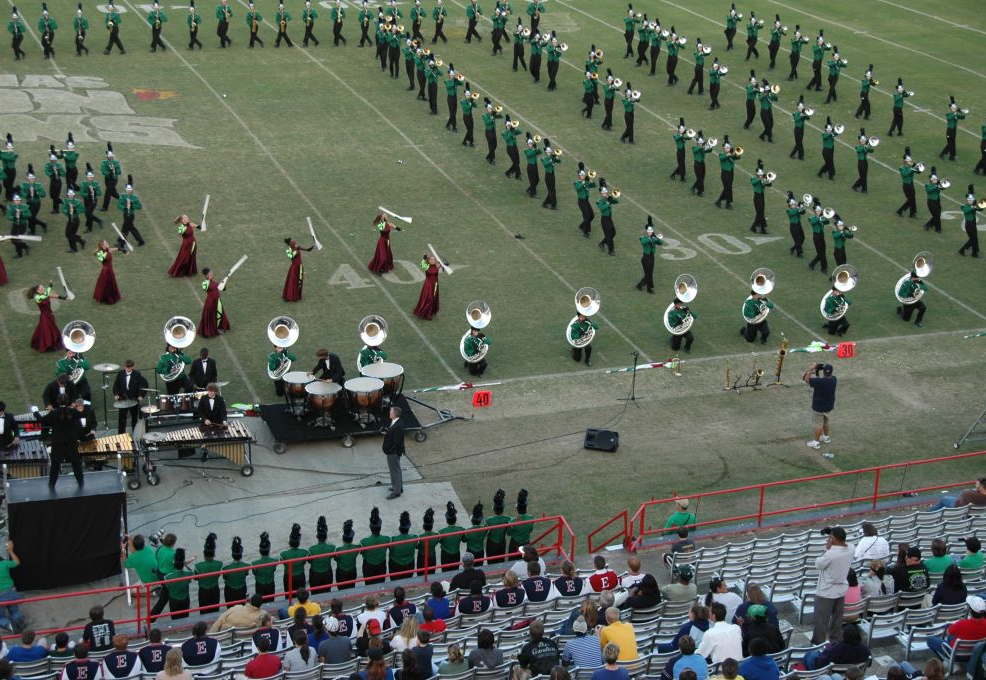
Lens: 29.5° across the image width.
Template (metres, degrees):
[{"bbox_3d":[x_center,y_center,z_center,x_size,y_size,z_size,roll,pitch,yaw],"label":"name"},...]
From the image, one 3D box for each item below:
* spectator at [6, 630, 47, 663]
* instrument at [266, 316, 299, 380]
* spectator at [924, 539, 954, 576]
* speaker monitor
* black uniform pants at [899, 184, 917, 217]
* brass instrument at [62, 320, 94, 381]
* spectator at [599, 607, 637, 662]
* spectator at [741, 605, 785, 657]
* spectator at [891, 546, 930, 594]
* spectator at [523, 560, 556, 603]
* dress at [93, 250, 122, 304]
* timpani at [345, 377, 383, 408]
[{"bbox_3d":[-6.729,4.592,27.116,0.520,1.190,0.800,-6,22,-19],"label":"spectator"},{"bbox_3d":[-4.458,0.169,39.706,0.680,1.370,0.580,-4,22,-15],"label":"instrument"},{"bbox_3d":[6.483,3.450,28.203,0.470,1.230,0.760,-7,23,-22],"label":"spectator"},{"bbox_3d":[2.261,2.009,38.559,0.700,0.420,0.440,6,21,11],"label":"speaker monitor"},{"bbox_3d":[11.980,-4.104,54.136,0.400,0.930,0.560,-15,27,-37],"label":"black uniform pants"},{"bbox_3d":[-8.804,0.266,39.872,0.760,1.360,0.580,-5,22,-16],"label":"brass instrument"},{"bbox_3d":[1.504,3.991,24.024,0.500,1.331,0.850,-6,22,-19],"label":"spectator"},{"bbox_3d":[3.219,3.903,24.125,0.540,1.350,0.760,-7,23,-22],"label":"spectator"},{"bbox_3d":[5.791,3.536,26.654,0.580,1.280,0.780,-7,23,-22],"label":"spectator"},{"bbox_3d":[0.510,3.888,28.650,0.500,1.360,0.760,-7,23,-22],"label":"spectator"},{"bbox_3d":[-9.306,-1.589,45.153,0.611,1.318,0.659,13,23,26],"label":"dress"},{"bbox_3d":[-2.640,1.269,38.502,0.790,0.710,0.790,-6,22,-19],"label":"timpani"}]

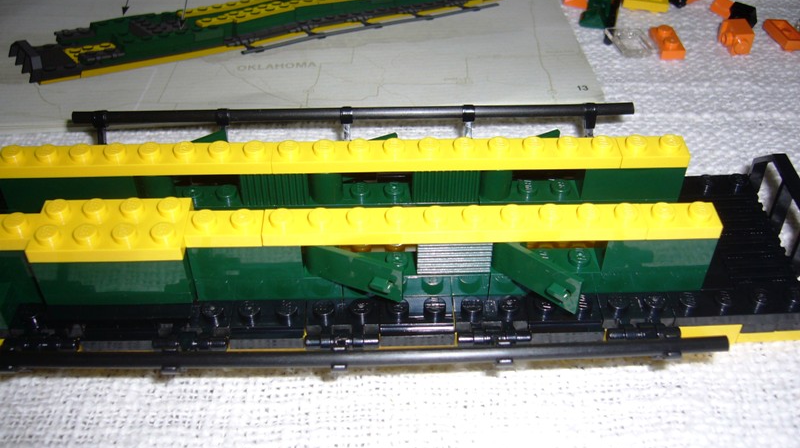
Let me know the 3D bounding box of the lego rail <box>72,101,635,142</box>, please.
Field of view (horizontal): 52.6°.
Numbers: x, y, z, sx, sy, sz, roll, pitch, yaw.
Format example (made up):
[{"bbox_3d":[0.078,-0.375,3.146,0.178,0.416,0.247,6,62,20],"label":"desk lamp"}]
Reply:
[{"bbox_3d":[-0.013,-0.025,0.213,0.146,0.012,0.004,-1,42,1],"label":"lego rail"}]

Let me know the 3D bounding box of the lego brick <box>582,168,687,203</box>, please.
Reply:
[{"bbox_3d":[0.055,-0.012,0.194,0.024,0.010,0.008,-1,43,0],"label":"lego brick"}]

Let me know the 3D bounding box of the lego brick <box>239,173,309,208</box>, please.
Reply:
[{"bbox_3d":[-0.029,-0.011,0.195,0.016,0.011,0.008,-1,42,1],"label":"lego brick"}]

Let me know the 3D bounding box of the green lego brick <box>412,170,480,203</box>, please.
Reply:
[{"bbox_3d":[0.011,-0.012,0.194,0.016,0.011,0.008,-1,42,1],"label":"green lego brick"}]

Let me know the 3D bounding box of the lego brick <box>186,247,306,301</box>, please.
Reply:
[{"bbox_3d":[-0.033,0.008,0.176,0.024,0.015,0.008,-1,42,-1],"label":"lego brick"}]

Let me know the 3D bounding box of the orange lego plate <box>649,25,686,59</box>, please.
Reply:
[{"bbox_3d":[0.091,-0.062,0.275,0.008,0.005,0.016,-1,43,0],"label":"orange lego plate"}]

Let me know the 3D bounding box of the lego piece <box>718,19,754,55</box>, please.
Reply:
[{"bbox_3d":[0.113,-0.062,0.273,0.008,0.008,0.011,-1,43,0],"label":"lego piece"}]

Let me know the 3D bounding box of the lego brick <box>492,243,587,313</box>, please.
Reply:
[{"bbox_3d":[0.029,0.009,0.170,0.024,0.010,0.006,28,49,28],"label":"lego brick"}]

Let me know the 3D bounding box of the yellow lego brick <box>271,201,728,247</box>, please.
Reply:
[{"bbox_3d":[0.019,-0.001,0.171,0.096,0.005,0.008,-1,43,0],"label":"yellow lego brick"}]

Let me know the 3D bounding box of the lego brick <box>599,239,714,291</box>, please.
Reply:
[{"bbox_3d":[0.055,0.006,0.178,0.024,0.016,0.008,-1,42,1],"label":"lego brick"}]

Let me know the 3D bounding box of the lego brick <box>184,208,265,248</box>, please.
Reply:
[{"bbox_3d":[-0.037,0.000,0.173,0.016,0.005,0.008,-1,42,1],"label":"lego brick"}]

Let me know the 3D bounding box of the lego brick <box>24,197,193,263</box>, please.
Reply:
[{"bbox_3d":[-0.061,0.001,0.169,0.032,0.005,0.016,-1,42,-1],"label":"lego brick"}]

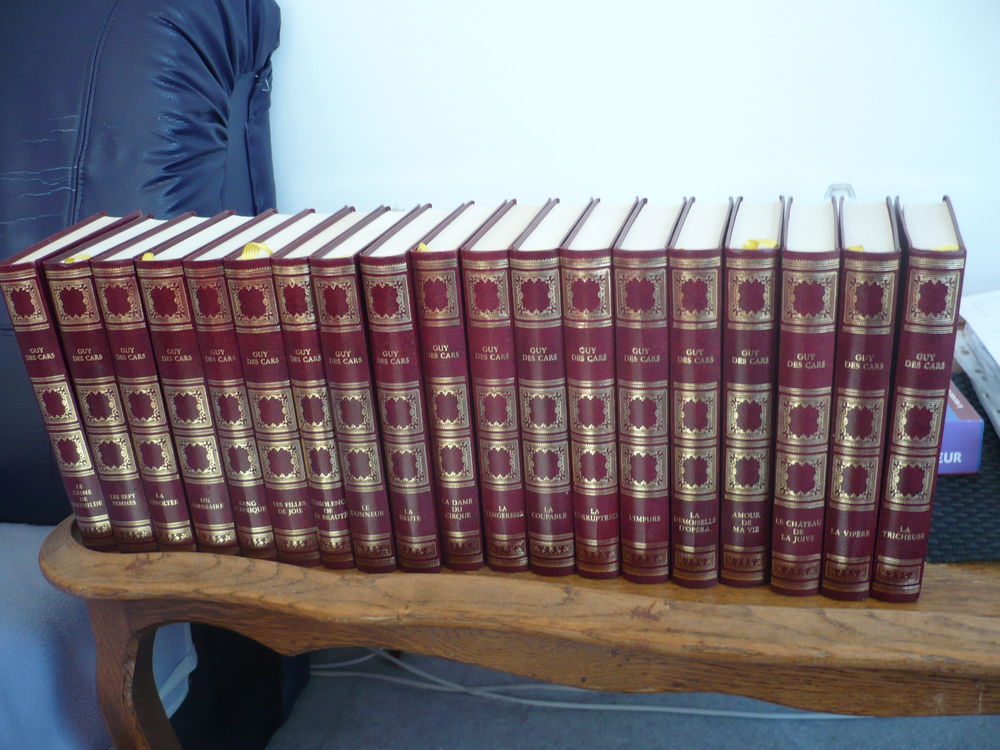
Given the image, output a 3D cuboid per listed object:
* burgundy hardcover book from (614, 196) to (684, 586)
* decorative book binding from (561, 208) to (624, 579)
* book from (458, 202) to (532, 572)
[{"bbox_3d":[0.096,0.005,0.626,0.028,0.202,0.136,2,22,15],"label":"burgundy hardcover book"},{"bbox_3d":[0.069,0.004,0.645,0.028,0.206,0.139,1,21,14],"label":"decorative book binding"},{"bbox_3d":[0.013,0.003,0.647,0.026,0.202,0.136,2,22,14],"label":"book"}]

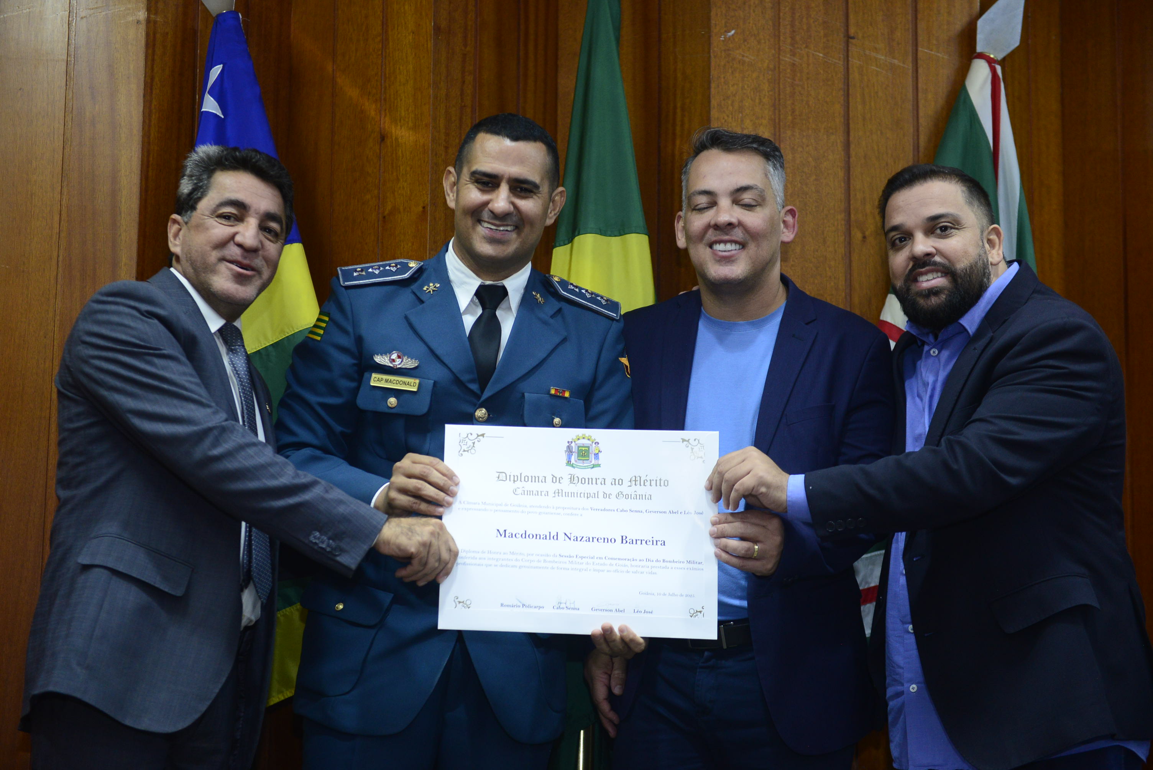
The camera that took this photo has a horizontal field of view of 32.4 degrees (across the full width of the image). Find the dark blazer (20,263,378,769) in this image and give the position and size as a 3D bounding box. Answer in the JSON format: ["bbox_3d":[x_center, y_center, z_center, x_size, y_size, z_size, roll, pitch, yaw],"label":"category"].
[{"bbox_3d":[-0.550,0.190,2.890,0.520,0.730,0.500,-5,-9,36],"label":"dark blazer"}]

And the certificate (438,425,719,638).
[{"bbox_3d":[0.004,0.209,2.850,0.405,0.298,0.015,1,-9,4],"label":"certificate"}]

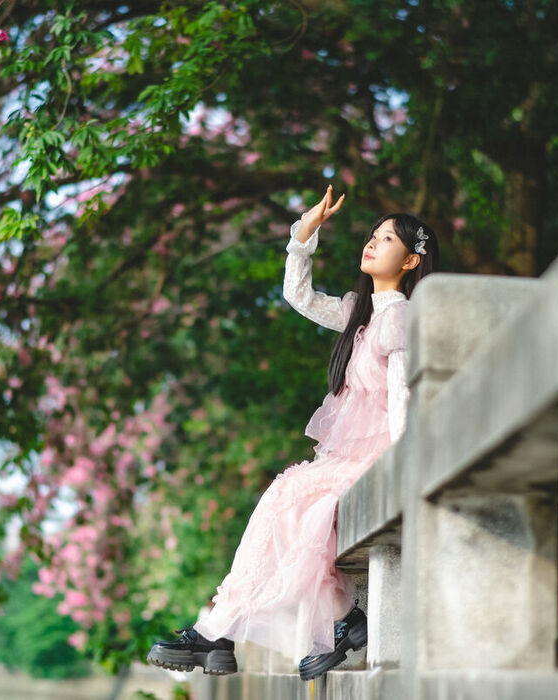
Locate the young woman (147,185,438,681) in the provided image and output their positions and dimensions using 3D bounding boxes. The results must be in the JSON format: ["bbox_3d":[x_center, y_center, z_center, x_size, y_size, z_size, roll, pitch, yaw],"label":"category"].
[{"bbox_3d":[0.036,0.277,5.300,0.850,1.480,0.550,4,-11,-20],"label":"young woman"}]

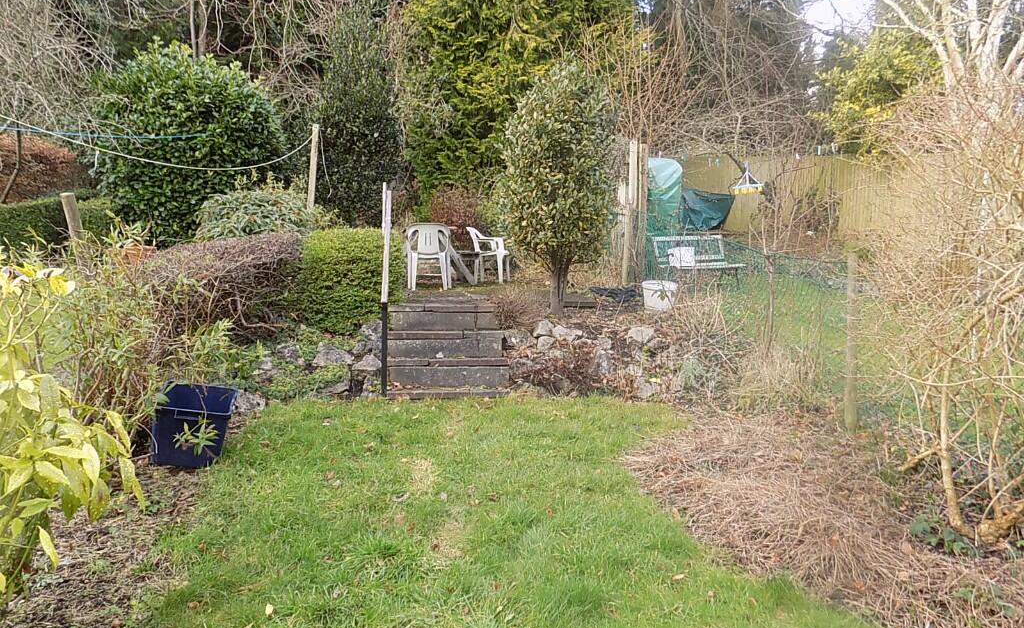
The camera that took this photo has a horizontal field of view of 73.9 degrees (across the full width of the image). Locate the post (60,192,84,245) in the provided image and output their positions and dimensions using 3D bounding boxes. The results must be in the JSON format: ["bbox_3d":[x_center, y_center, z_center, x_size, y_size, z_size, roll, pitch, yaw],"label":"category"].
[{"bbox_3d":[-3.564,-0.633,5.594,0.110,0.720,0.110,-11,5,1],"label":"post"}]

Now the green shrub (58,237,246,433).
[{"bbox_3d":[-2.529,0.131,4.800,1.200,1.280,1.000,-3,6,-27],"label":"green shrub"}]

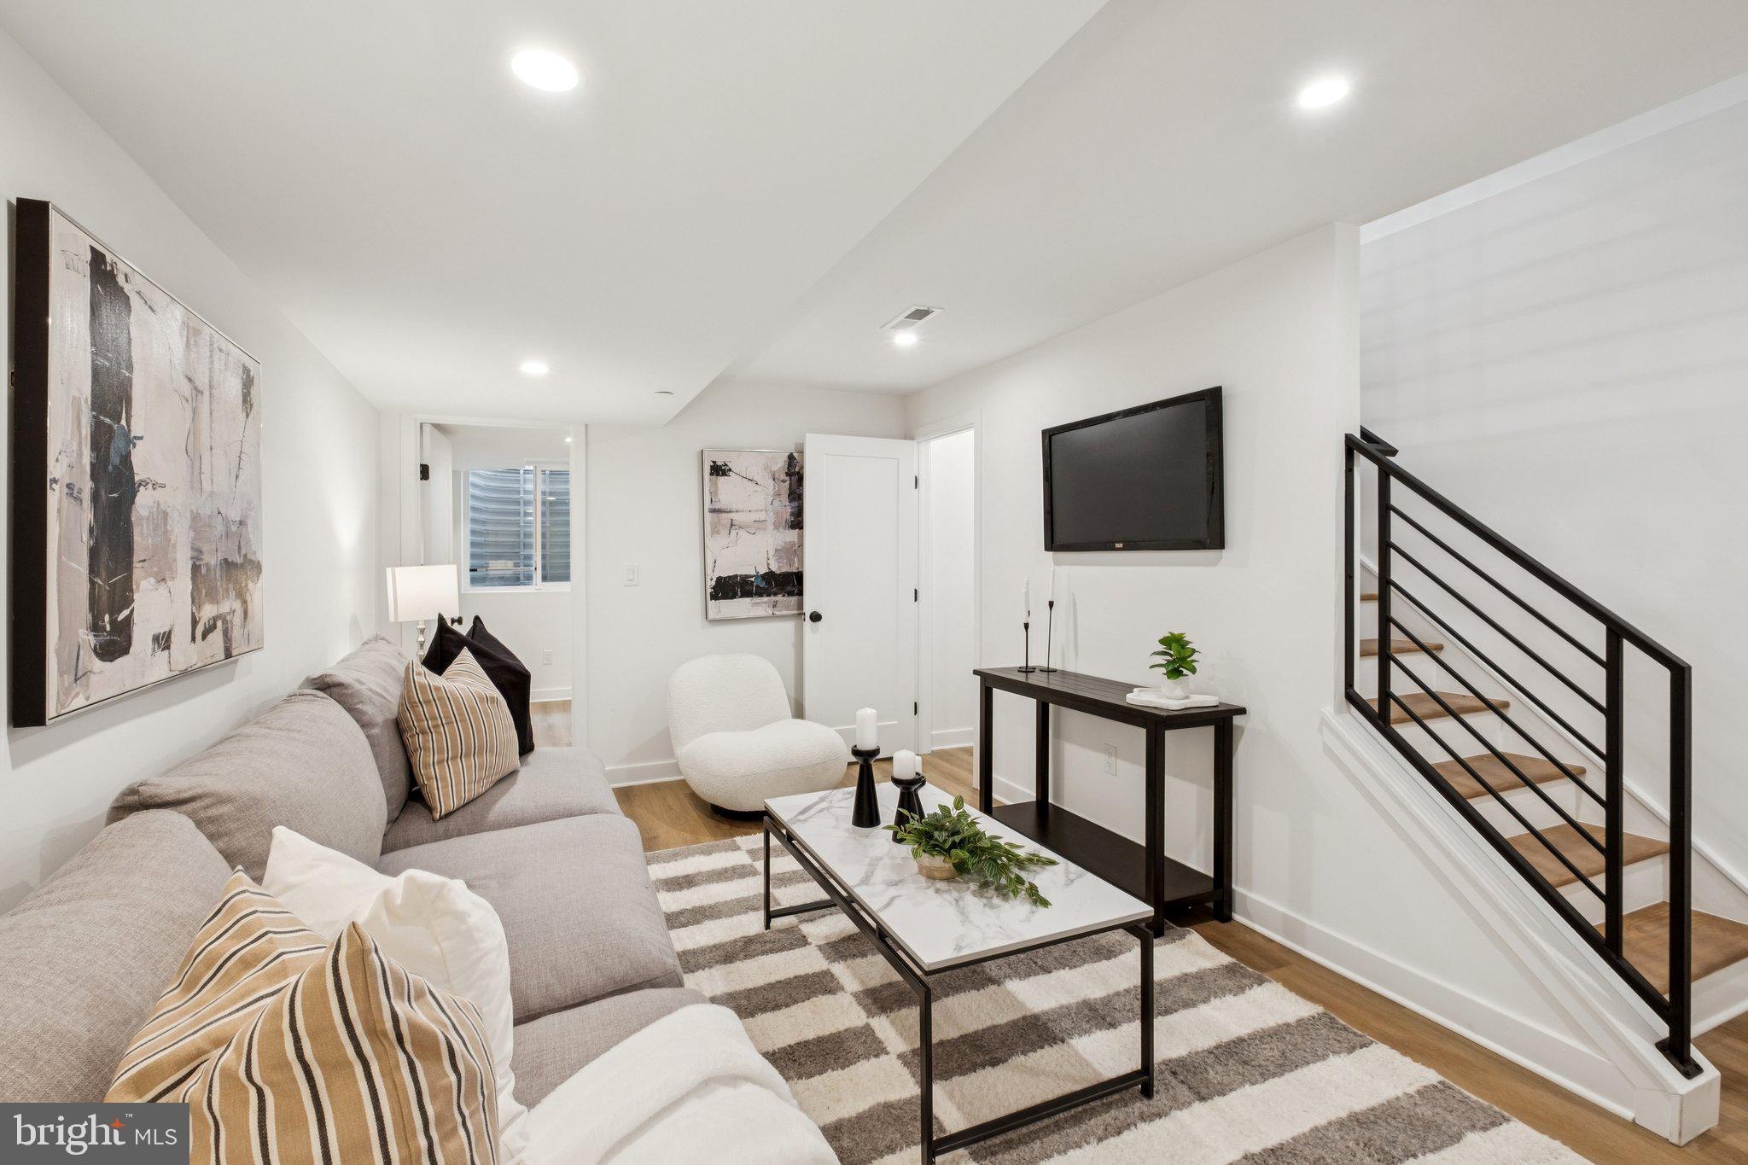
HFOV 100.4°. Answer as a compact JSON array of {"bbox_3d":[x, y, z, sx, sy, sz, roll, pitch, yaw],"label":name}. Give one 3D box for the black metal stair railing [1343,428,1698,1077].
[{"bbox_3d":[1.693,0.312,1.985,0.080,1.550,0.790,-1,2,-24],"label":"black metal stair railing"}]

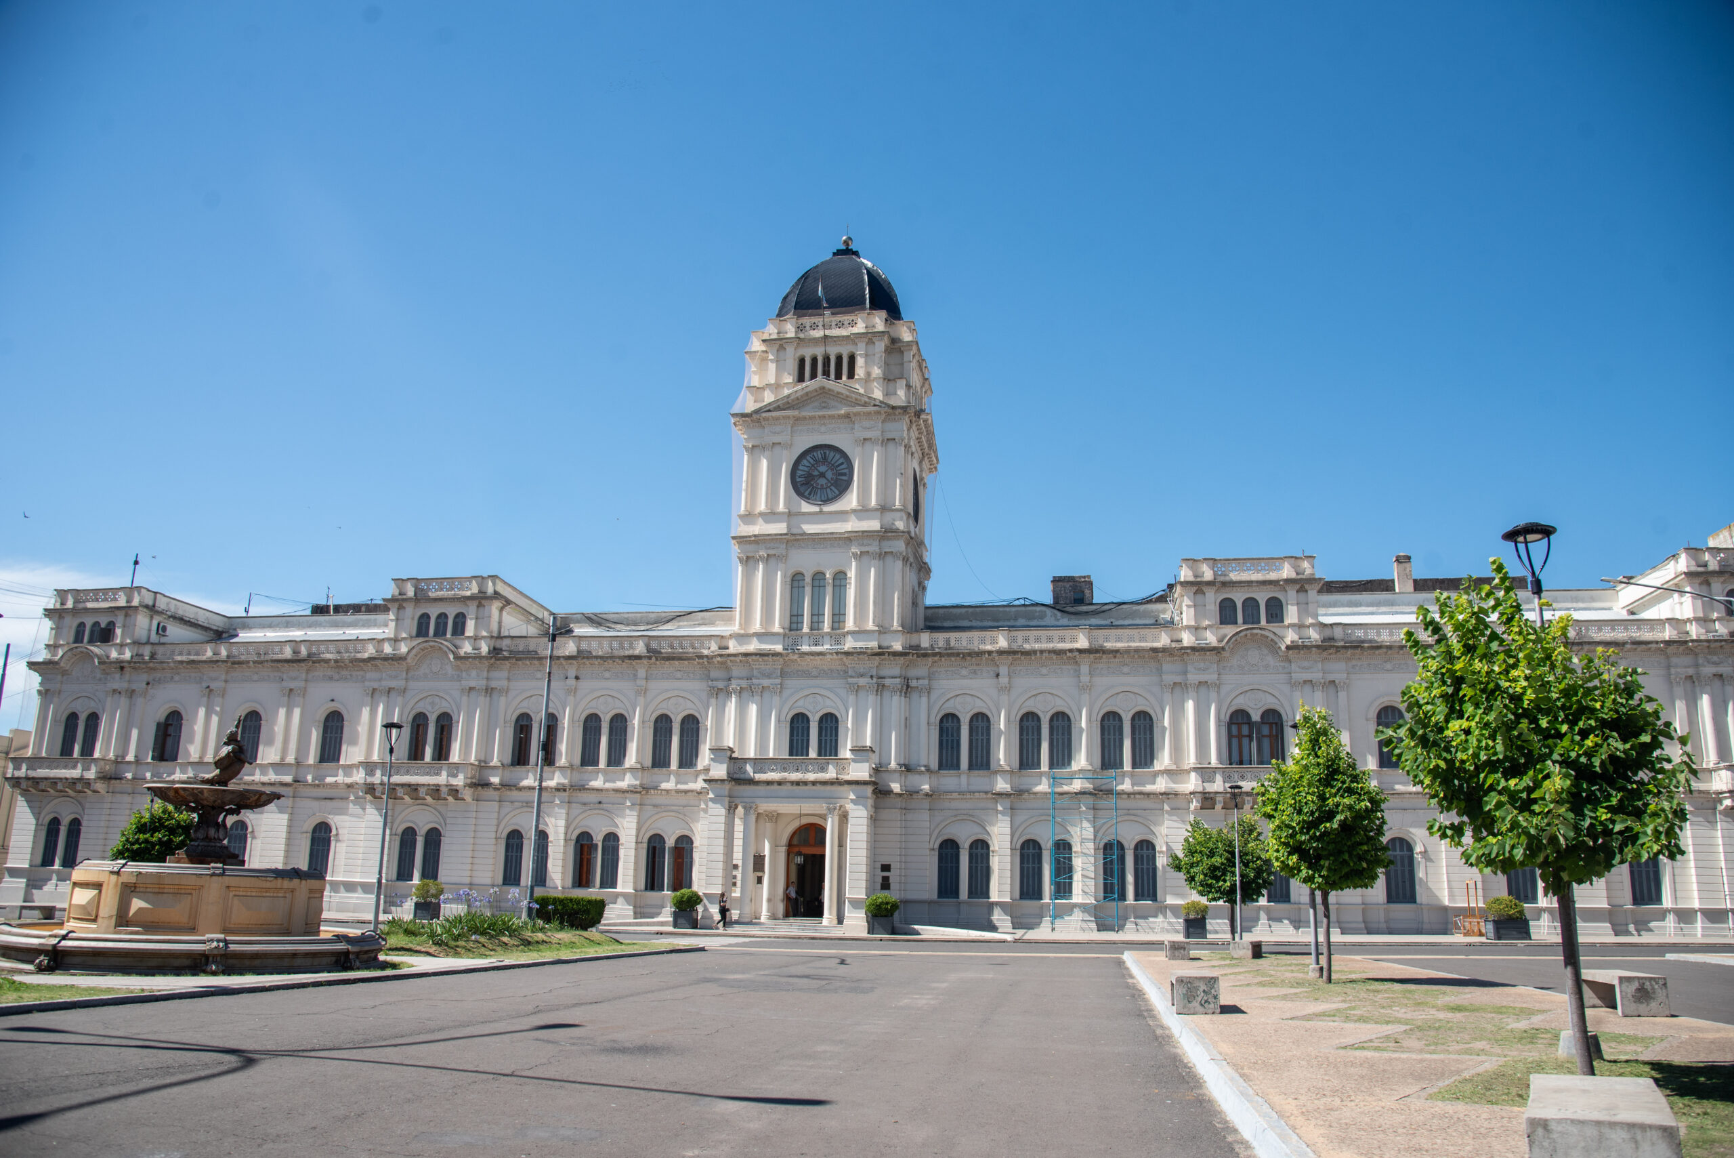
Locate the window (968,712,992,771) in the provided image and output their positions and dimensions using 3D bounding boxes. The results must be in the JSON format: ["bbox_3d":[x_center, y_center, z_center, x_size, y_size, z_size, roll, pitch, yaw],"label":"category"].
[{"bbox_3d":[5.262,7.563,53.785,1.080,2.700,0.300,-1,-15,10],"label":"window"}]

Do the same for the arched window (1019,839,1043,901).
[{"bbox_3d":[7.734,13.653,54.324,1.070,2.800,0.300,-1,-14,10],"label":"arched window"}]

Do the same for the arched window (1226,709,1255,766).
[{"bbox_3d":[17.137,7.334,53.032,1.091,2.642,0.400,-1,-14,8],"label":"arched window"}]

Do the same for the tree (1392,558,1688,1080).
[{"bbox_3d":[5.232,1.770,8.853,2.350,3.919,2.300,-1,-14,10],"label":"tree"}]

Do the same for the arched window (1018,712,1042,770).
[{"bbox_3d":[7.862,7.829,55.683,1.070,2.760,0.300,-1,-14,10],"label":"arched window"}]

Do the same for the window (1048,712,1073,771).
[{"bbox_3d":[8.902,7.471,53.132,1.100,2.690,0.300,-1,-15,10],"label":"window"}]

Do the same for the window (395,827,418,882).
[{"bbox_3d":[-24.598,14.725,61.749,1.120,2.850,0.280,-1,-13,10],"label":"window"}]

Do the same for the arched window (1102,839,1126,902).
[{"bbox_3d":[11.742,13.905,55.066,1.120,2.850,0.280,-1,-13,10],"label":"arched window"}]

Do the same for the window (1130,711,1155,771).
[{"bbox_3d":[12.848,7.517,53.947,1.049,2.700,0.250,-1,-14,8],"label":"window"}]

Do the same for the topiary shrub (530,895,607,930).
[{"bbox_3d":[-10.812,12.301,42.651,2.650,1.150,1.400,-1,-14,8],"label":"topiary shrub"}]

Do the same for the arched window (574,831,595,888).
[{"bbox_3d":[-14.272,14.183,58.279,1.000,2.800,0.300,-1,-14,10],"label":"arched window"}]

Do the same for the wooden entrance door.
[{"bbox_3d":[-2.668,13.781,54.754,2.286,4.334,0.350,-1,-14,8],"label":"wooden entrance door"}]

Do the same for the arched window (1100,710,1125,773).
[{"bbox_3d":[11.678,7.702,55.003,1.070,2.760,0.300,-1,-14,10],"label":"arched window"}]

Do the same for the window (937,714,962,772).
[{"bbox_3d":[3.940,7.783,55.226,1.061,2.691,0.250,-1,-14,8],"label":"window"}]

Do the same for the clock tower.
[{"bbox_3d":[-1.390,-8.075,66.977,9.600,26.600,9.600,-1,-13,10],"label":"clock tower"}]

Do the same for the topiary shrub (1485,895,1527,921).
[{"bbox_3d":[26.491,13.638,47.900,1.650,1.050,1.350,-1,-14,10],"label":"topiary shrub"}]

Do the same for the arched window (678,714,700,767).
[{"bbox_3d":[-8.669,7.912,56.266,1.050,2.600,0.300,-1,-15,10],"label":"arched window"}]

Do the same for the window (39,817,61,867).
[{"bbox_3d":[-46.846,15.061,66.251,1.120,2.850,0.280,-1,-13,10],"label":"window"}]

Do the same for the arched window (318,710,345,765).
[{"bbox_3d":[-27.708,8.193,59.902,1.171,2.690,0.250,-1,-14,8],"label":"arched window"}]

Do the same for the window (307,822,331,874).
[{"bbox_3d":[-27.604,13.667,58.245,1.200,2.800,0.300,-1,-15,10],"label":"window"}]

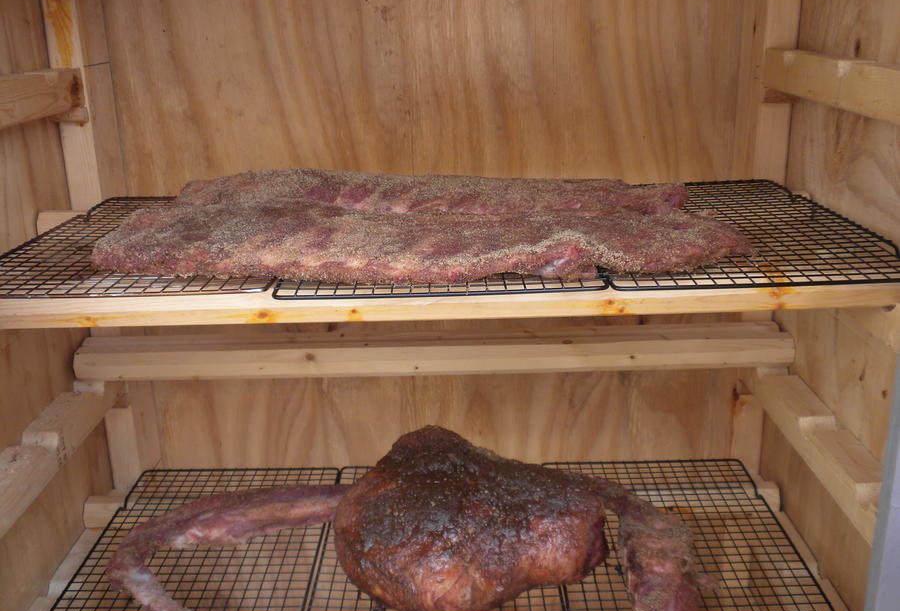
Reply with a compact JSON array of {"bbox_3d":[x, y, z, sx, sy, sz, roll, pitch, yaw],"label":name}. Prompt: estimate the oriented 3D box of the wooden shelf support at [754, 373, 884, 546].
[{"bbox_3d":[0.371,0.135,0.958,0.039,0.037,0.419,-1,18,0],"label":"wooden shelf support"}]

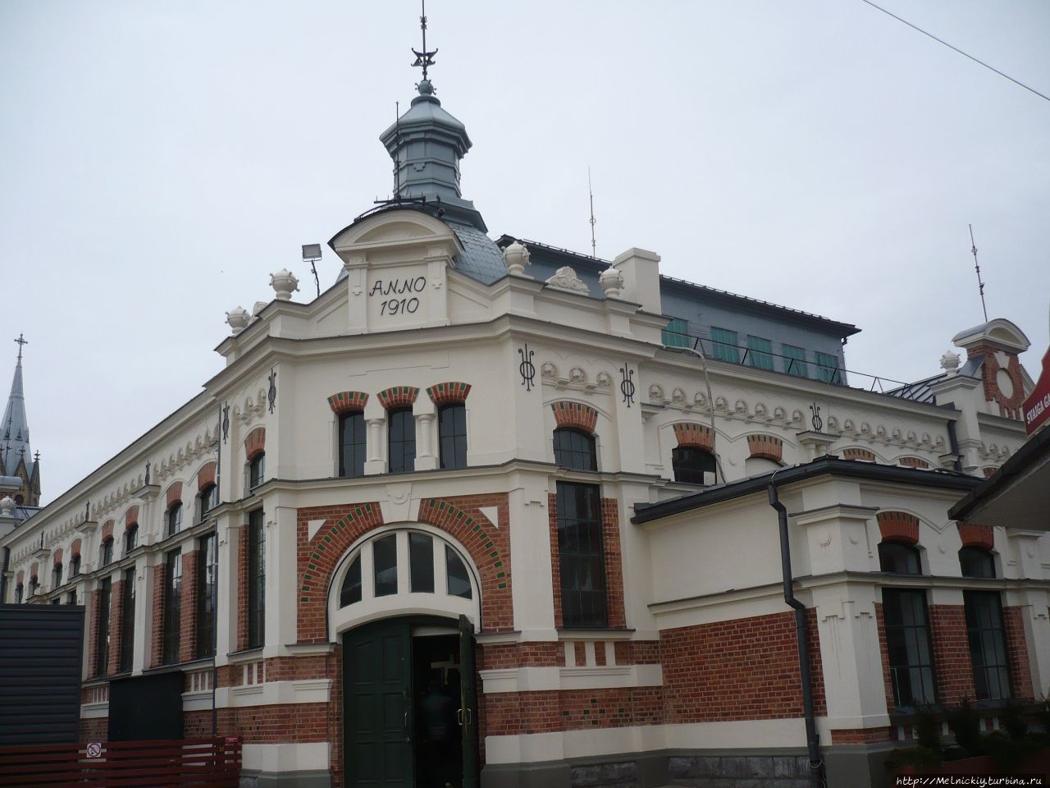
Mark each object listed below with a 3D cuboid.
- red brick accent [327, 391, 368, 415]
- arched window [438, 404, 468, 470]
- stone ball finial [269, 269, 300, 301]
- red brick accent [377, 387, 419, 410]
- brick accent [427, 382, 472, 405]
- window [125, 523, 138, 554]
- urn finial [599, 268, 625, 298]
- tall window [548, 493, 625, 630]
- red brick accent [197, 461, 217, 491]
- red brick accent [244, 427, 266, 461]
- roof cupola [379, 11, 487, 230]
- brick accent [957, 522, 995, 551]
[{"bbox_3d":[-2.785,0.143,16.895,0.669,0.340,0.160,-5,-16,8],"label":"red brick accent"},{"bbox_3d":[-1.134,0.698,17.138,0.502,1.145,0.150,-5,-16,5],"label":"arched window"},{"bbox_3d":[-4.153,-1.823,18.332,0.510,0.720,0.510,9,-20,-35],"label":"stone ball finial"},{"bbox_3d":[-2.007,0.084,17.184,0.719,0.334,0.304,-5,-17,8],"label":"red brick accent"},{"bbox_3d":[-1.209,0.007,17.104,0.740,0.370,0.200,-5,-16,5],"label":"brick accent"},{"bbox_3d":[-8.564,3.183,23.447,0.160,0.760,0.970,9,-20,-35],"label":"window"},{"bbox_3d":[1.564,-1.945,18.980,0.460,0.640,0.460,-3,-16,-1],"label":"urn finial"},{"bbox_3d":[0.873,2.574,16.279,1.387,2.017,0.250,9,-20,-35],"label":"tall window"},{"bbox_3d":[-6.043,1.612,20.409,0.160,0.490,0.980,9,-20,-35],"label":"red brick accent"},{"bbox_3d":[-4.509,0.828,18.199,0.223,0.405,1.012,9,-20,-35],"label":"red brick accent"},{"bbox_3d":[-2.015,-5.764,21.781,2.100,5.500,2.100,-5,-16,5],"label":"roof cupola"},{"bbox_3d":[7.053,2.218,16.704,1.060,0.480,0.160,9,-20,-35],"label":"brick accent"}]

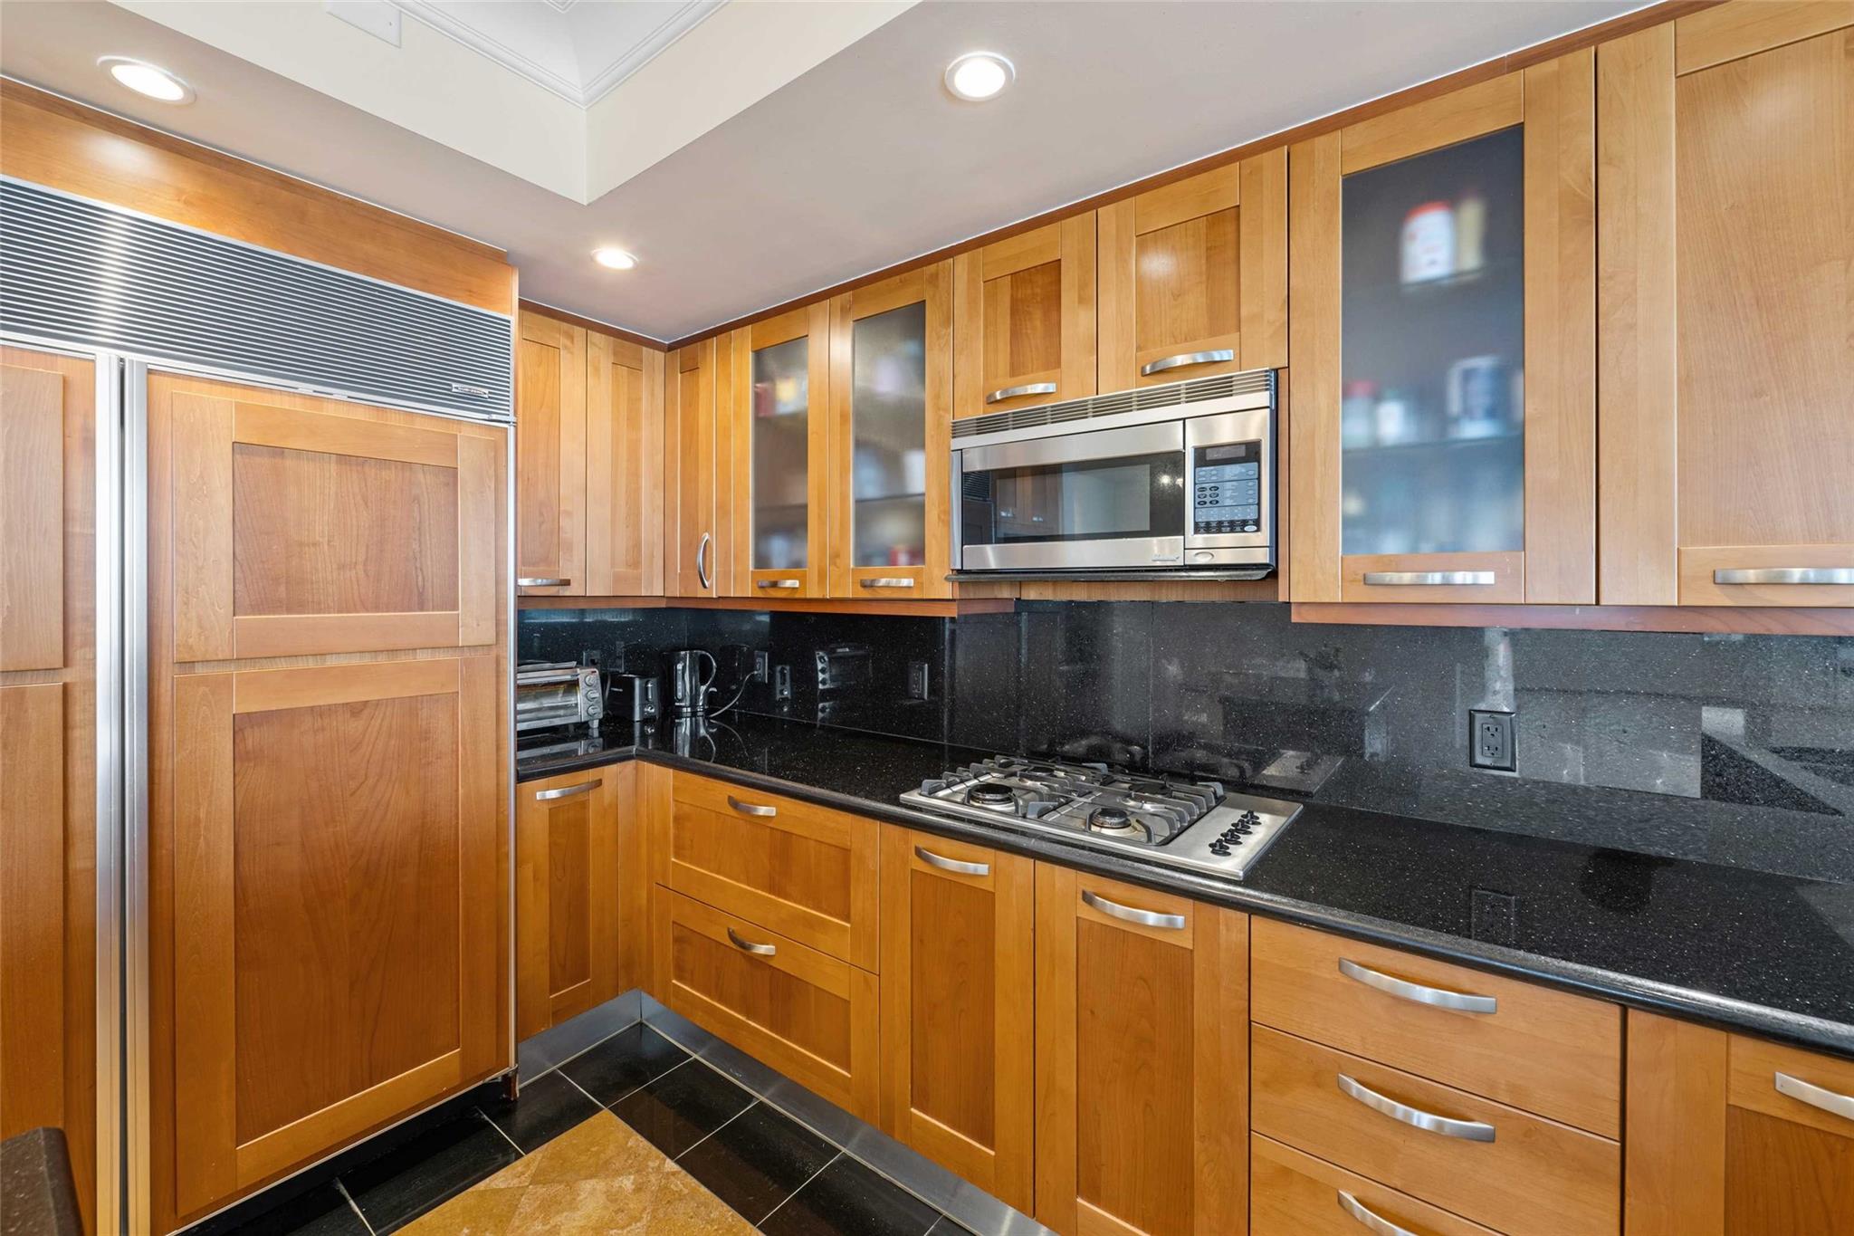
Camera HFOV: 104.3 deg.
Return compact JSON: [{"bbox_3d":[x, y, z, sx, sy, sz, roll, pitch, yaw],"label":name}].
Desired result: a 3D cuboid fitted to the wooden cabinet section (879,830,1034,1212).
[{"bbox_3d":[0.206,0.835,1.770,0.403,0.733,0.520,2,3,37],"label":"wooden cabinet section"}]

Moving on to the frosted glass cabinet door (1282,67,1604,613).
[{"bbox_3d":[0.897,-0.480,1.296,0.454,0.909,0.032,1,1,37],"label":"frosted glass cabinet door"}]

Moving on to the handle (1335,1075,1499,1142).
[{"bbox_3d":[0.703,0.712,1.042,0.188,0.021,0.030,1,2,37],"label":"handle"}]

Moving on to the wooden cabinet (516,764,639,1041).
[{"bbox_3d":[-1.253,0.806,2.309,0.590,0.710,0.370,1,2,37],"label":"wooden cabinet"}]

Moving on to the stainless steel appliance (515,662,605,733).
[{"bbox_3d":[-1.368,0.286,2.493,0.272,0.229,0.387,1,1,37],"label":"stainless steel appliance"}]

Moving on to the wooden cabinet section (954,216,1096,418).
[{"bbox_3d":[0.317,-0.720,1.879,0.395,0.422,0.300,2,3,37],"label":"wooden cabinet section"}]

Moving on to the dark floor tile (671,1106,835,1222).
[{"bbox_3d":[-0.415,1.350,1.801,0.311,0.010,0.278,1,1,37],"label":"dark floor tile"}]

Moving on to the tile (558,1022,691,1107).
[{"bbox_3d":[-0.903,1.337,2.165,0.291,0.010,0.282,1,1,37],"label":"tile"}]

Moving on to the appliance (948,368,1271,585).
[{"bbox_3d":[0.480,-0.296,1.790,0.759,0.414,0.377,1,1,37],"label":"appliance"}]

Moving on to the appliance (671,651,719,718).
[{"bbox_3d":[-0.938,0.259,2.890,0.190,0.255,0.142,0,1,0],"label":"appliance"}]

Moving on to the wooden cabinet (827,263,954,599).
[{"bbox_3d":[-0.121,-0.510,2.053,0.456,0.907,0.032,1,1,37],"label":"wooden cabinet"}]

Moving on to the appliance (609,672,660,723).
[{"bbox_3d":[-1.152,0.303,2.850,0.225,0.172,0.125,1,2,37],"label":"appliance"}]

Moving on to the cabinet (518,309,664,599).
[{"bbox_3d":[-1.294,-0.534,2.560,0.332,0.913,0.604,1,1,37],"label":"cabinet"}]

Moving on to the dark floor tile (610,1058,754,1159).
[{"bbox_3d":[-0.666,1.337,1.980,0.302,0.012,0.280,1,2,37],"label":"dark floor tile"}]

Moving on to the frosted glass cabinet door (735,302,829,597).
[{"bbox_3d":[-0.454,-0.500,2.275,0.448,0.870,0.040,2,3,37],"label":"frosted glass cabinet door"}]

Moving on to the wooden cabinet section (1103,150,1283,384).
[{"bbox_3d":[0.635,-0.711,1.643,0.393,0.422,0.300,2,3,37],"label":"wooden cabinet section"}]

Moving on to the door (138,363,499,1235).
[{"bbox_3d":[-1.365,0.368,1.719,0.060,1.745,0.668,1,2,37],"label":"door"}]

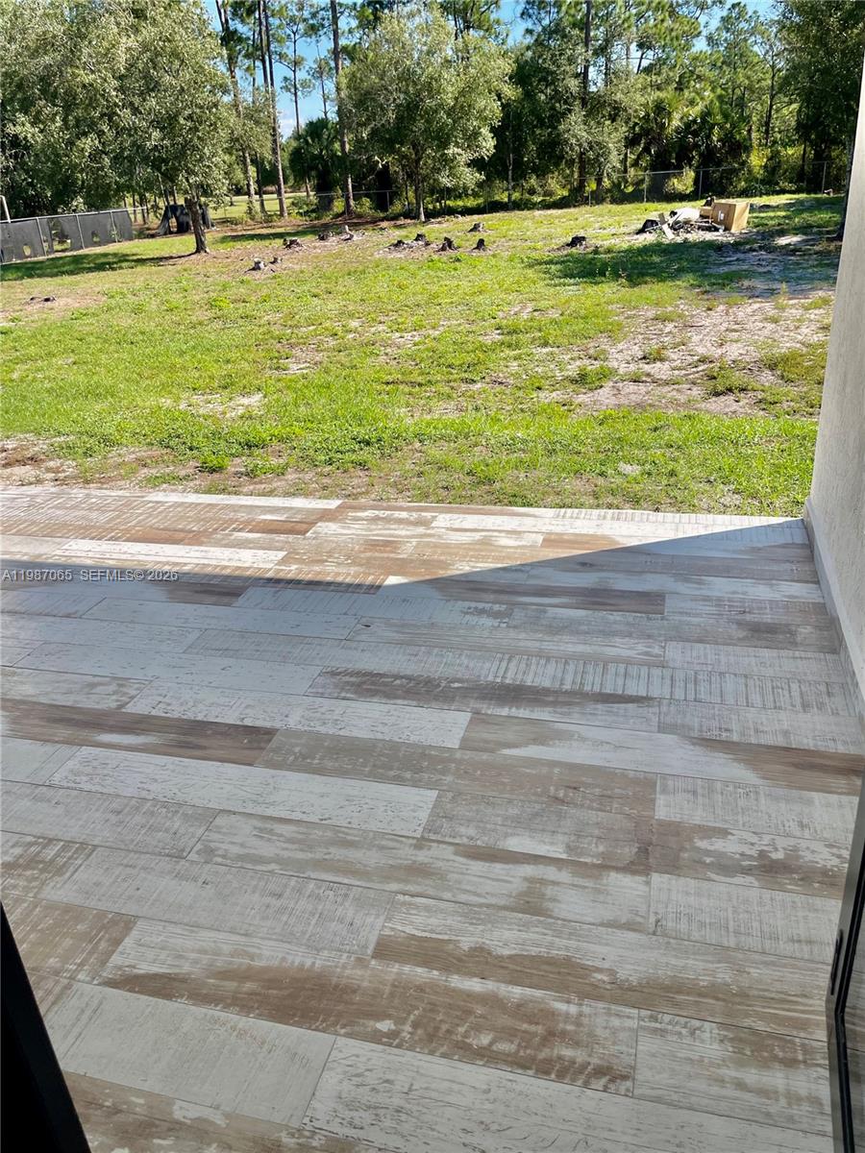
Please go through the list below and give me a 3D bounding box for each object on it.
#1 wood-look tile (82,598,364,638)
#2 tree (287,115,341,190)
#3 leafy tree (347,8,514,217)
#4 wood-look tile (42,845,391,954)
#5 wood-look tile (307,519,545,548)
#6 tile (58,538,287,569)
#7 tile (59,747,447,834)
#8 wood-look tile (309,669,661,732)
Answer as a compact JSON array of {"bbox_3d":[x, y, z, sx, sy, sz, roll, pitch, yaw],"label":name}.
[{"bbox_3d":[-0.894,0.179,3.629,1.200,0.010,0.200,3,26,16],"label":"wood-look tile"},{"bbox_3d":[-6.877,-24.489,51.015,3.280,4.710,3.280,-6,25,-5],"label":"tree"},{"bbox_3d":[-0.255,-18.690,35.393,6.750,7.680,6.550,-3,25,1],"label":"leafy tree"},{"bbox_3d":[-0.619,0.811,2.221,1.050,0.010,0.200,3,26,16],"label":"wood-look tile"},{"bbox_3d":[-0.046,-0.209,4.345,1.200,0.010,0.200,3,26,16],"label":"wood-look tile"},{"bbox_3d":[-1.312,-0.110,4.316,1.200,0.010,0.200,3,26,16],"label":"tile"},{"bbox_3d":[-0.584,0.637,2.592,1.200,0.010,0.200,3,26,16],"label":"tile"},{"bbox_3d":[0.157,0.418,2.957,1.200,0.010,0.200,3,26,16],"label":"wood-look tile"}]

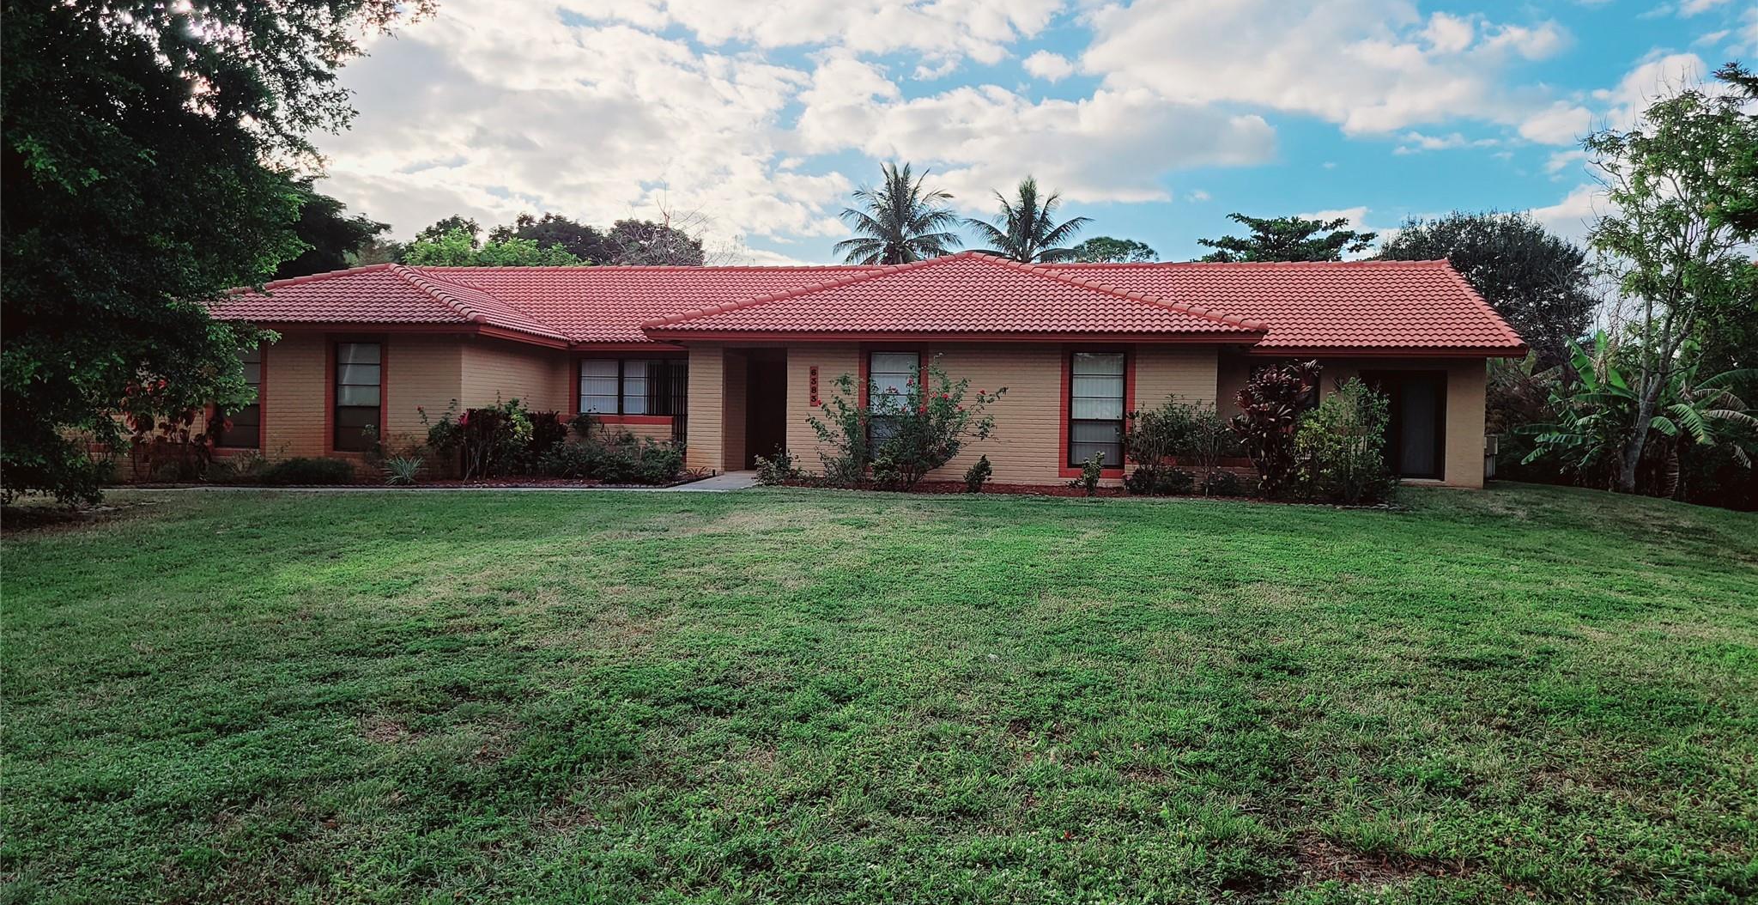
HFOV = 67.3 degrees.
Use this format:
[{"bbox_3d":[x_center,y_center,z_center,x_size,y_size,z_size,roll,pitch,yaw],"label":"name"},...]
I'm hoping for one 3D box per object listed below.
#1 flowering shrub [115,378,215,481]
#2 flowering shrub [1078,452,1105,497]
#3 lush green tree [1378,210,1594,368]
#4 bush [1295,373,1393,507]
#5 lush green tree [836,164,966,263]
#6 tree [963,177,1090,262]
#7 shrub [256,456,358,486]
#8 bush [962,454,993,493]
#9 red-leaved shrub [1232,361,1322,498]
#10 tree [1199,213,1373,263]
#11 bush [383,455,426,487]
[{"bbox_3d":[-11.509,-0.377,21.299,1.650,1.720,1.400,1,1,0],"label":"flowering shrub"},{"bbox_3d":[3.439,0.345,21.400,0.440,0.710,0.420,1,0,12],"label":"flowering shrub"},{"bbox_3d":[16.495,-2.960,36.019,6.200,7.300,6.000,1,0,12],"label":"lush green tree"},{"bbox_3d":[7.359,-0.196,20.900,1.550,2.020,1.400,1,0,12],"label":"bush"},{"bbox_3d":[0.674,-5.591,52.031,5.300,11.700,5.200,1,0,12],"label":"lush green tree"},{"bbox_3d":[5.530,-5.126,49.921,5.100,10.540,5.100,1,1,0],"label":"tree"},{"bbox_3d":[-9.945,0.322,22.900,1.500,0.480,0.950,1,0,12],"label":"shrub"},{"bbox_3d":[1.633,0.351,21.800,0.500,0.630,0.470,1,0,12],"label":"bush"},{"bbox_3d":[6.444,-0.367,21.400,1.450,2.230,1.300,1,0,12],"label":"red-leaved shrub"},{"bbox_3d":[12.863,-3.616,41.943,6.200,7.970,6.000,1,1,0],"label":"tree"},{"bbox_3d":[-7.396,0.279,20.609,0.680,0.500,0.650,1,1,0],"label":"bush"}]

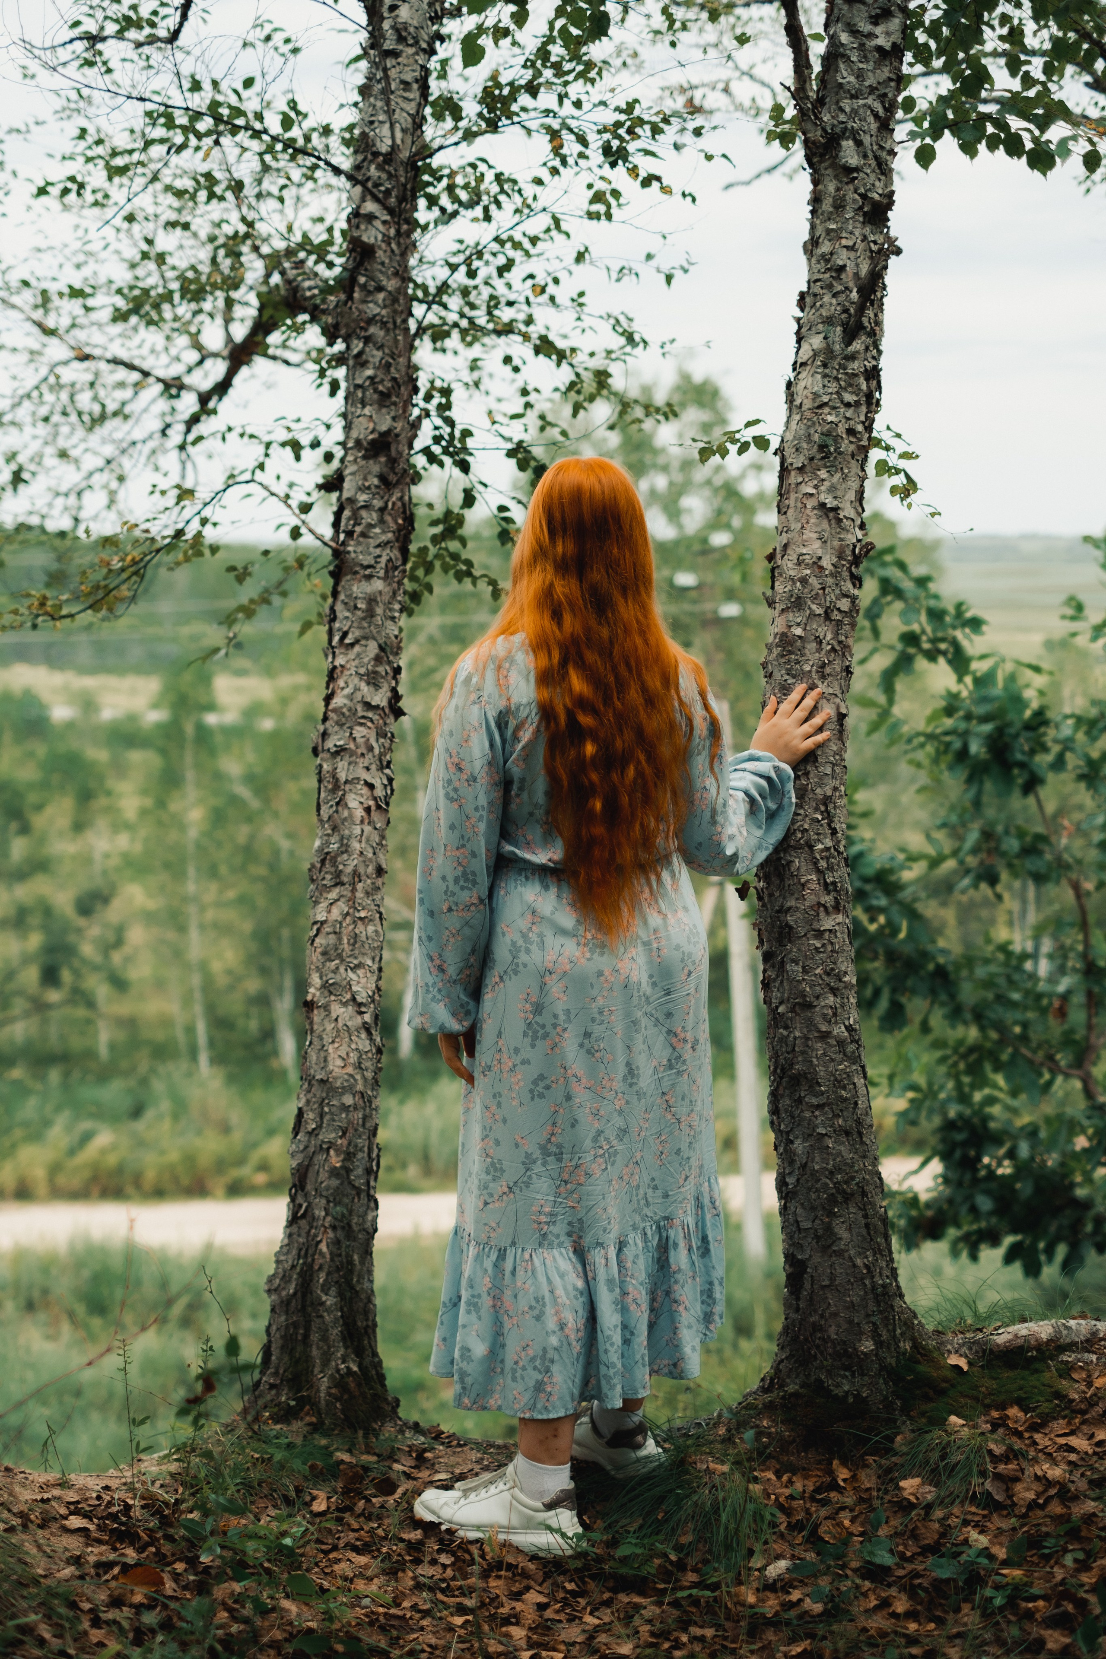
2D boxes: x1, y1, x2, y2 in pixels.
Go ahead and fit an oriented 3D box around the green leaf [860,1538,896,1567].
[{"bbox_3d":[0.490,1.089,3.683,0.055,0.032,0.042,0,7,0],"label":"green leaf"}]

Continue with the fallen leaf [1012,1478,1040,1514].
[{"bbox_3d":[0.752,1.060,3.882,0.045,0.048,0.035,0,7,0],"label":"fallen leaf"}]

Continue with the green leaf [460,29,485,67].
[{"bbox_3d":[-0.121,-1.180,3.688,0.040,0.056,0.020,0,7,0],"label":"green leaf"}]

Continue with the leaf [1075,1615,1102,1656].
[{"bbox_3d":[0.737,1.111,3.363,0.036,0.052,0.025,0,7,0],"label":"leaf"}]

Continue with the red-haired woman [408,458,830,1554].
[{"bbox_3d":[0.105,0.264,3.877,0.690,1.682,0.500,-2,7,-20],"label":"red-haired woman"}]

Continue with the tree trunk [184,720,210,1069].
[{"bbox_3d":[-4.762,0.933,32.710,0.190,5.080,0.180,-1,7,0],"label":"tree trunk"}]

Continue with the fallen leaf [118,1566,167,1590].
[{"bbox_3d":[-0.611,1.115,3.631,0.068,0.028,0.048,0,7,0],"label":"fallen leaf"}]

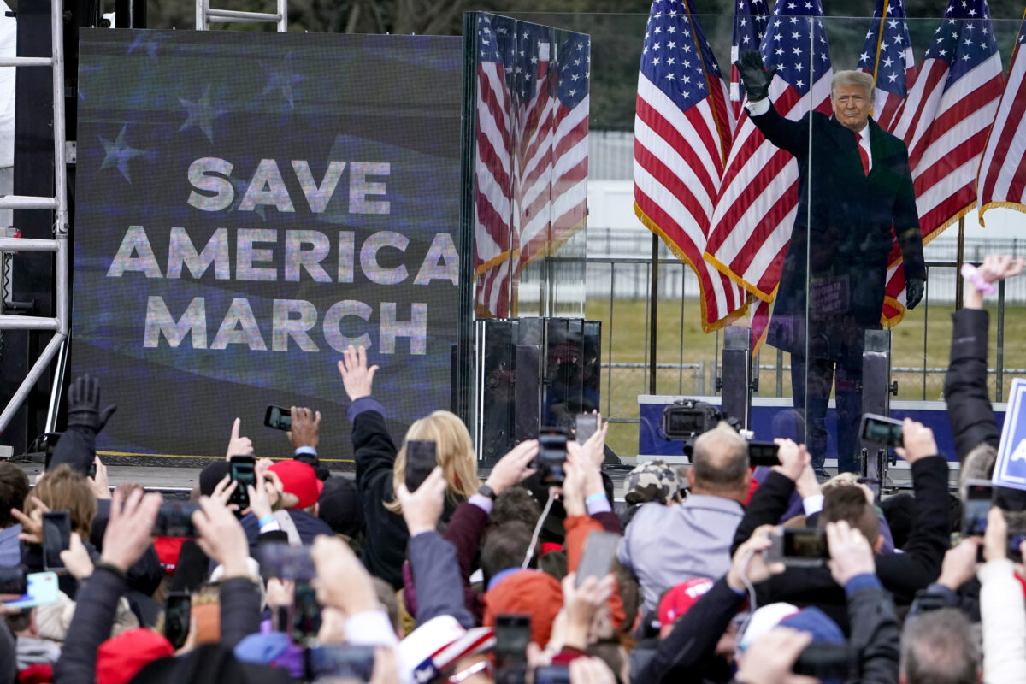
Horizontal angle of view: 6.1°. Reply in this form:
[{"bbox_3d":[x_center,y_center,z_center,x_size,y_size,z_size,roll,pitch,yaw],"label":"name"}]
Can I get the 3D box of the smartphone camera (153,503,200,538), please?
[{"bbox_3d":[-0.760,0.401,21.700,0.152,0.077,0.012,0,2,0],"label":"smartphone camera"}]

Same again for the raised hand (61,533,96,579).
[{"bbox_3d":[-1.144,0.563,25.300,0.085,0.130,0.070,-2,3,-41],"label":"raised hand"}]

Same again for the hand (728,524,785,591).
[{"bbox_3d":[0.559,0.496,22.200,0.095,0.155,0.095,-2,3,-41],"label":"hand"}]

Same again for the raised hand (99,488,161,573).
[{"bbox_3d":[-0.862,0.425,21.700,0.120,0.185,0.085,16,-6,11],"label":"raised hand"}]

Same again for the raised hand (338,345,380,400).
[{"bbox_3d":[-0.495,0.102,30.700,0.130,0.180,0.060,0,2,0],"label":"raised hand"}]

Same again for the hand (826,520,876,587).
[{"bbox_3d":[0.772,0.483,22.000,0.108,0.155,0.090,-10,-6,-16],"label":"hand"}]

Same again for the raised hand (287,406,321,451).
[{"bbox_3d":[-0.692,0.285,32.000,0.105,0.155,0.080,0,2,-9],"label":"raised hand"}]

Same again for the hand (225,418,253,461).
[{"bbox_3d":[-0.896,0.320,31.500,0.092,0.150,0.075,0,2,0],"label":"hand"}]

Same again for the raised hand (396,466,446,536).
[{"bbox_3d":[-0.234,0.403,24.500,0.120,0.178,0.085,1,1,0],"label":"raised hand"}]

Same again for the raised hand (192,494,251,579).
[{"bbox_3d":[-0.658,0.438,21.700,0.110,0.185,0.085,-1,2,-23],"label":"raised hand"}]

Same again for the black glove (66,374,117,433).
[{"bbox_3d":[-1.393,0.205,31.800,0.165,0.190,0.060,1,1,6],"label":"black glove"}]

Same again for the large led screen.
[{"bbox_3d":[-1.048,-0.453,45.000,2.000,2.000,0.120,2,2,9],"label":"large led screen"}]

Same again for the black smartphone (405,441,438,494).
[{"bbox_3d":[-0.237,0.324,24.600,0.075,0.152,0.010,3,-4,0],"label":"black smartphone"}]

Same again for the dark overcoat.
[{"bbox_3d":[1.520,-0.515,45.000,0.820,1.180,0.450,0,2,-3],"label":"dark overcoat"}]

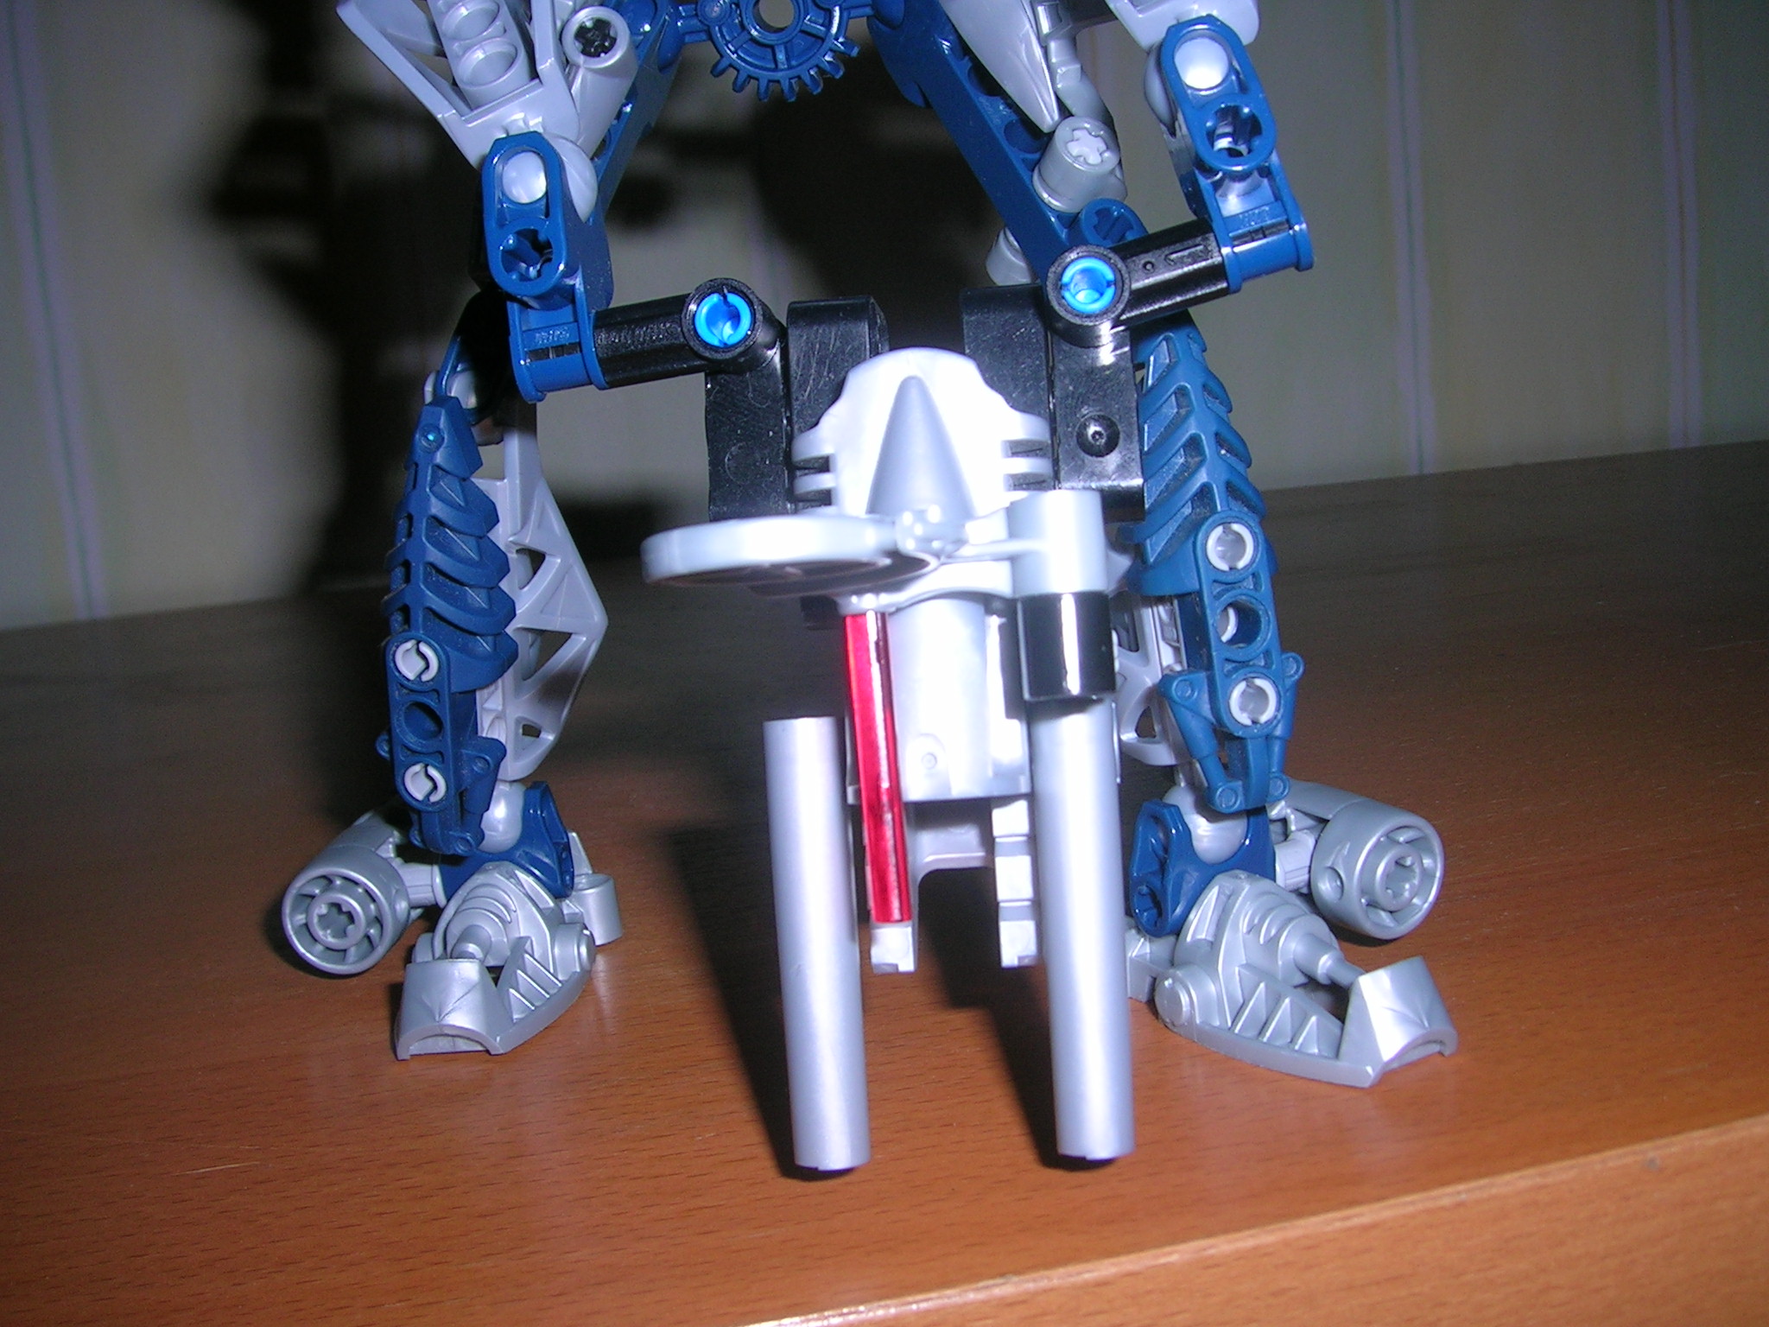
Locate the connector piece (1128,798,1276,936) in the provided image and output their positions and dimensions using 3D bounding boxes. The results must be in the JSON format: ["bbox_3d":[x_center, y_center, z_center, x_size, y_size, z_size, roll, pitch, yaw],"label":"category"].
[{"bbox_3d":[0.034,0.022,0.192,0.014,0.015,0.009,-9,11,-23],"label":"connector piece"}]

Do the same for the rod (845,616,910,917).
[{"bbox_3d":[0.000,0.009,0.146,0.004,0.026,0.004,-5,13,1],"label":"rod"}]

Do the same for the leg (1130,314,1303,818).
[{"bbox_3d":[0.034,-0.010,0.185,0.015,0.051,0.011,-8,4,-13],"label":"leg"}]

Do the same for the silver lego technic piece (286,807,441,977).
[{"bbox_3d":[-0.065,0.029,0.227,0.016,0.015,0.019,-4,14,6],"label":"silver lego technic piece"}]

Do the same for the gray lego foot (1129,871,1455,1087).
[{"bbox_3d":[0.042,0.028,0.184,0.024,0.016,0.036,-10,11,-26],"label":"gray lego foot"}]

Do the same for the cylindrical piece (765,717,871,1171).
[{"bbox_3d":[-0.005,0.023,0.147,0.006,0.040,0.006,-3,18,1],"label":"cylindrical piece"}]

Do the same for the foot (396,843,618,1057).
[{"bbox_3d":[-0.046,0.032,0.210,0.024,0.016,0.036,-4,10,5],"label":"foot"}]

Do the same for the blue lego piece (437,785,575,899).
[{"bbox_3d":[-0.047,0.022,0.222,0.015,0.014,0.009,-3,10,9],"label":"blue lego piece"}]

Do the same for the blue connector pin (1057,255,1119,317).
[{"bbox_3d":[0.018,-0.034,0.161,0.005,0.005,0.005,-5,10,-1],"label":"blue connector pin"}]

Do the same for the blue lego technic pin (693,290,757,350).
[{"bbox_3d":[-0.014,-0.031,0.161,0.005,0.005,0.005,-5,10,-1],"label":"blue lego technic pin"}]

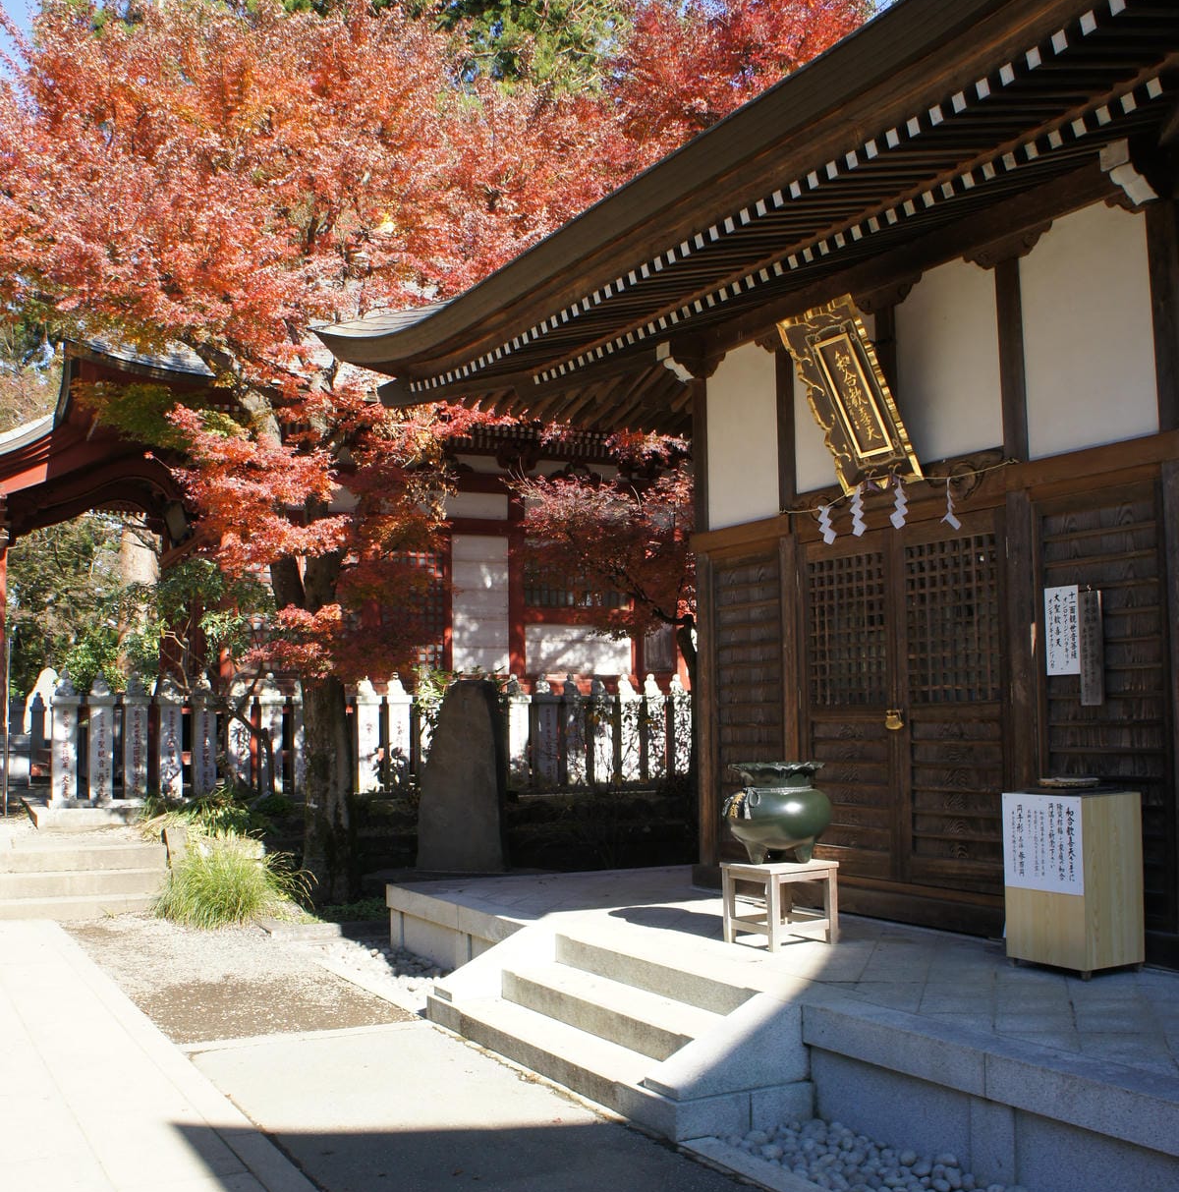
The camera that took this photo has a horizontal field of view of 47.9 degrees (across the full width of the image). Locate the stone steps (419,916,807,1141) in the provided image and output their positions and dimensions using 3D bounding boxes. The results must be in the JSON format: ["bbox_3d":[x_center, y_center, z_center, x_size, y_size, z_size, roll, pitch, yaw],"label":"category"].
[{"bbox_3d":[0.042,1.950,6.200,0.704,0.427,2.379,3,-7,-30],"label":"stone steps"}]

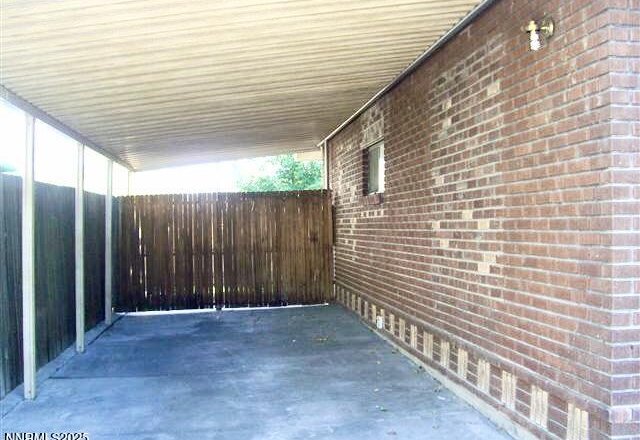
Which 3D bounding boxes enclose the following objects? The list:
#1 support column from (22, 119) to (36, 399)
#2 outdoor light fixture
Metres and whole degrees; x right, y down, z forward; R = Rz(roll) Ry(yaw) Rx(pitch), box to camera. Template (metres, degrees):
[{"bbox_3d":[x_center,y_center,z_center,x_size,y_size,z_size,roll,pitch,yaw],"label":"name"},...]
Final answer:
[{"bbox_3d":[-2.183,0.274,5.277,0.075,2.163,0.075,-1,-1,-8],"label":"support column"},{"bbox_3d":[1.137,-0.967,3.661,0.132,0.168,0.116,-1,-1,-8],"label":"outdoor light fixture"}]

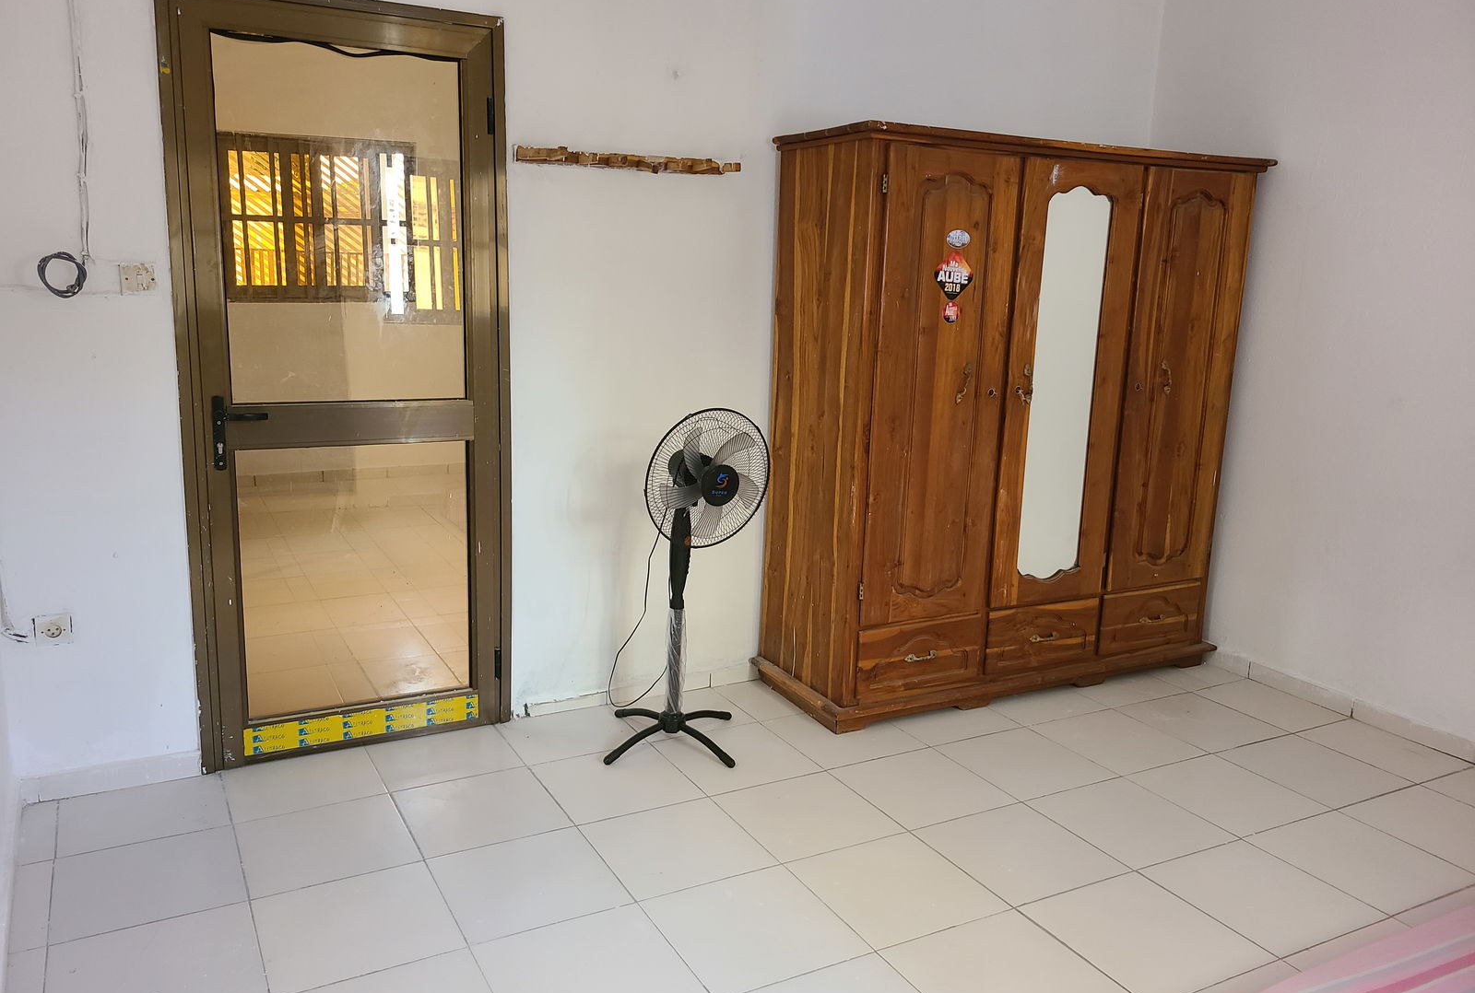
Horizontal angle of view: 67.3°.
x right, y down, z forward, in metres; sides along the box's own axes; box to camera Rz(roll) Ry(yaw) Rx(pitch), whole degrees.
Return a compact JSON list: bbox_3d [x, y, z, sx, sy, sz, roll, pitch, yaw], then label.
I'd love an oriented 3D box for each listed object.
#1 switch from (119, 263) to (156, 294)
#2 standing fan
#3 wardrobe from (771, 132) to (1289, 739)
[{"bbox_3d":[-1.595,-0.578,2.948,0.082,0.080,0.014,-4,13,-28],"label":"switch"},{"bbox_3d":[-0.182,0.250,3.486,0.534,1.102,0.534,-6,14,-36],"label":"standing fan"},{"bbox_3d":[1.022,-0.274,4.132,1.832,1.954,0.596,-4,13,-28],"label":"wardrobe"}]

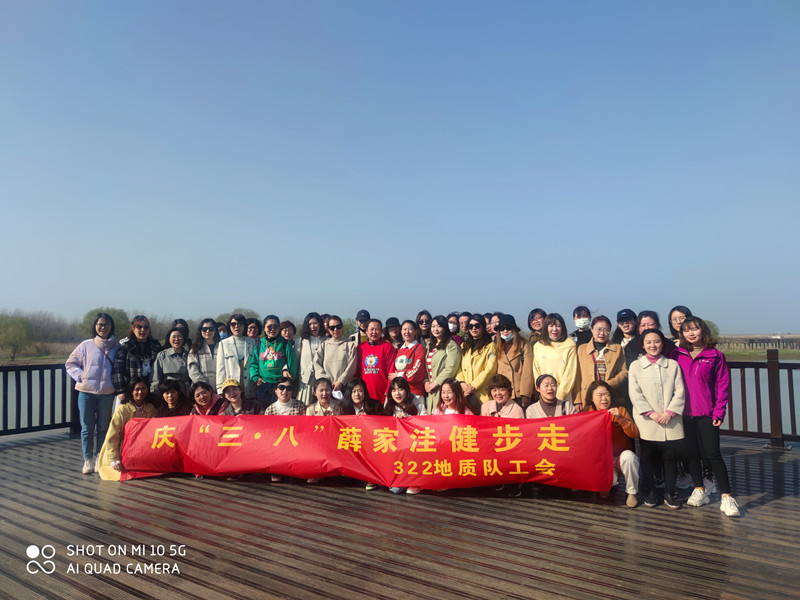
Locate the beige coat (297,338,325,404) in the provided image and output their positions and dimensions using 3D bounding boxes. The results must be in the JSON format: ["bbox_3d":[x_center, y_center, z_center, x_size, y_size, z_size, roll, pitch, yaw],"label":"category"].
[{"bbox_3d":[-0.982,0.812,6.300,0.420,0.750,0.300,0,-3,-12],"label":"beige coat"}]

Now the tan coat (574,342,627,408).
[{"bbox_3d":[1.945,0.765,5.380,0.510,0.800,0.300,-1,-4,10],"label":"tan coat"}]

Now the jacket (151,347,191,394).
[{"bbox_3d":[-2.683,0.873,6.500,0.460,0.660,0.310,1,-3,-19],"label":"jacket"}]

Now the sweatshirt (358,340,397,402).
[{"bbox_3d":[-0.248,0.794,6.120,0.450,0.680,0.310,-1,-3,6],"label":"sweatshirt"}]

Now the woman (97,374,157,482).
[{"bbox_3d":[-2.867,1.367,5.880,0.580,1.030,0.650,1,-3,-18],"label":"woman"}]

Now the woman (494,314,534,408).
[{"bbox_3d":[1.160,0.982,5.620,0.480,1.660,0.320,-1,-4,12],"label":"woman"}]

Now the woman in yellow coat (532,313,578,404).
[{"bbox_3d":[1.519,0.968,5.420,0.470,1.660,0.320,-1,-4,8],"label":"woman in yellow coat"}]

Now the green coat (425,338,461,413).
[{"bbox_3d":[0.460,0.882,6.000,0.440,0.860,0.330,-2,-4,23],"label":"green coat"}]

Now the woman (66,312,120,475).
[{"bbox_3d":[-3.387,1.038,6.130,0.540,1.720,0.360,1,-3,-18],"label":"woman"}]

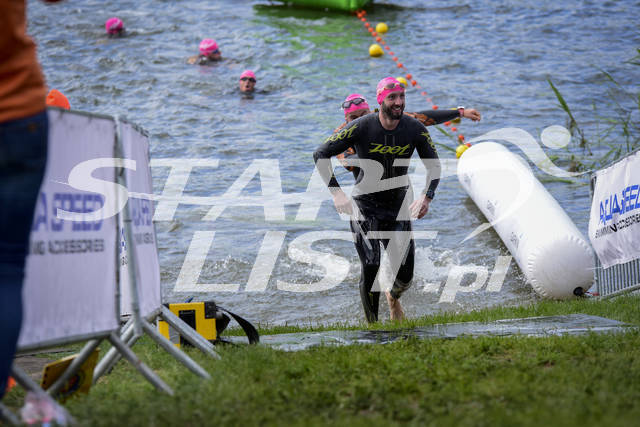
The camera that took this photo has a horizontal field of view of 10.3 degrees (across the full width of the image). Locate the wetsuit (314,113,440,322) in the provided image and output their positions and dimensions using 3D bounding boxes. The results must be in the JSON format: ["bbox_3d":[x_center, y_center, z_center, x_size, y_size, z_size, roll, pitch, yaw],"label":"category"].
[{"bbox_3d":[0.365,0.032,22.600,0.810,1.410,0.580,-1,11,-7],"label":"wetsuit"}]

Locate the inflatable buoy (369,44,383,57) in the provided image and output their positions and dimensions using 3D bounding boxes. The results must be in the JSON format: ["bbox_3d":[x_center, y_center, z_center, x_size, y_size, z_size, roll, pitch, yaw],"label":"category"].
[{"bbox_3d":[0.623,-1.820,39.800,0.155,0.150,0.155,0,8,0],"label":"inflatable buoy"}]

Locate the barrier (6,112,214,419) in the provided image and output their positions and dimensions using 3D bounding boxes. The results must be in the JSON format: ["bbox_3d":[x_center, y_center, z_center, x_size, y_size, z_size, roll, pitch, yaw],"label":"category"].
[{"bbox_3d":[-0.870,0.165,14.500,0.650,1.100,5.400,0,0,2],"label":"barrier"}]

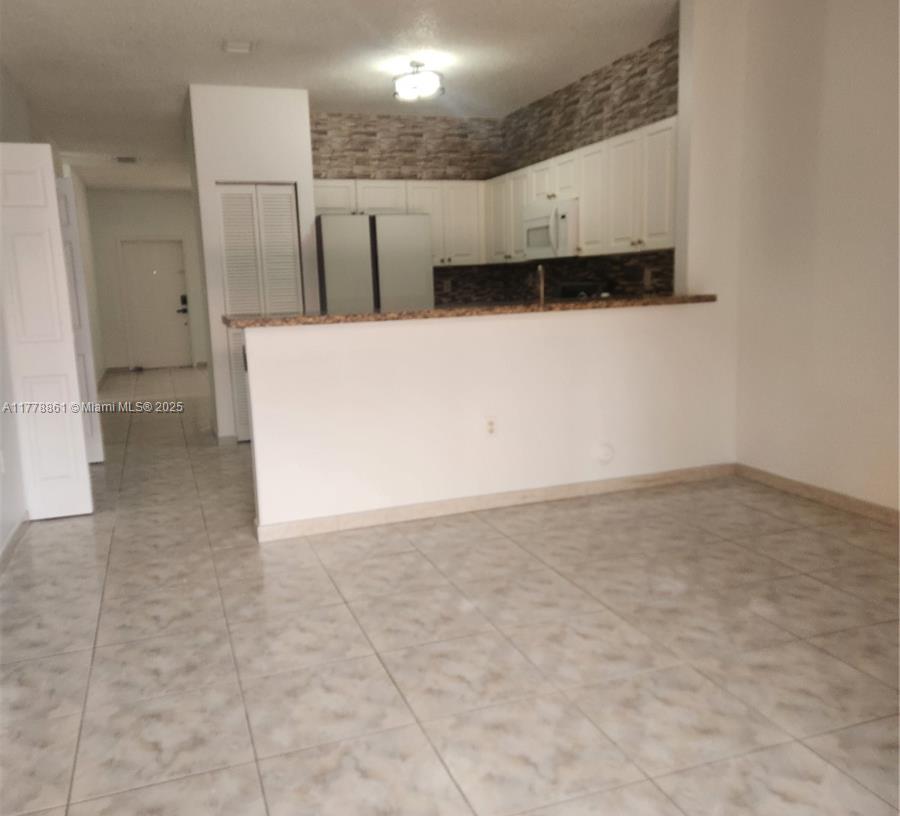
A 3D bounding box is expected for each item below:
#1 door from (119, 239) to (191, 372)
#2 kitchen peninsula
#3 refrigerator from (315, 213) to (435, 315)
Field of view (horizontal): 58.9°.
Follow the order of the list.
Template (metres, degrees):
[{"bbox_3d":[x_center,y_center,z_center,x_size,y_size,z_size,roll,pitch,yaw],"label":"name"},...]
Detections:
[{"bbox_3d":[-4.661,-1.662,12.703,0.915,2.030,0.060,-5,10,-20],"label":"door"},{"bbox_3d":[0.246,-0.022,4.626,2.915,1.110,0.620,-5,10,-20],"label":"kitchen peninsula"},{"bbox_3d":[-0.698,-0.702,6.903,0.910,1.780,0.830,-5,10,-20],"label":"refrigerator"}]

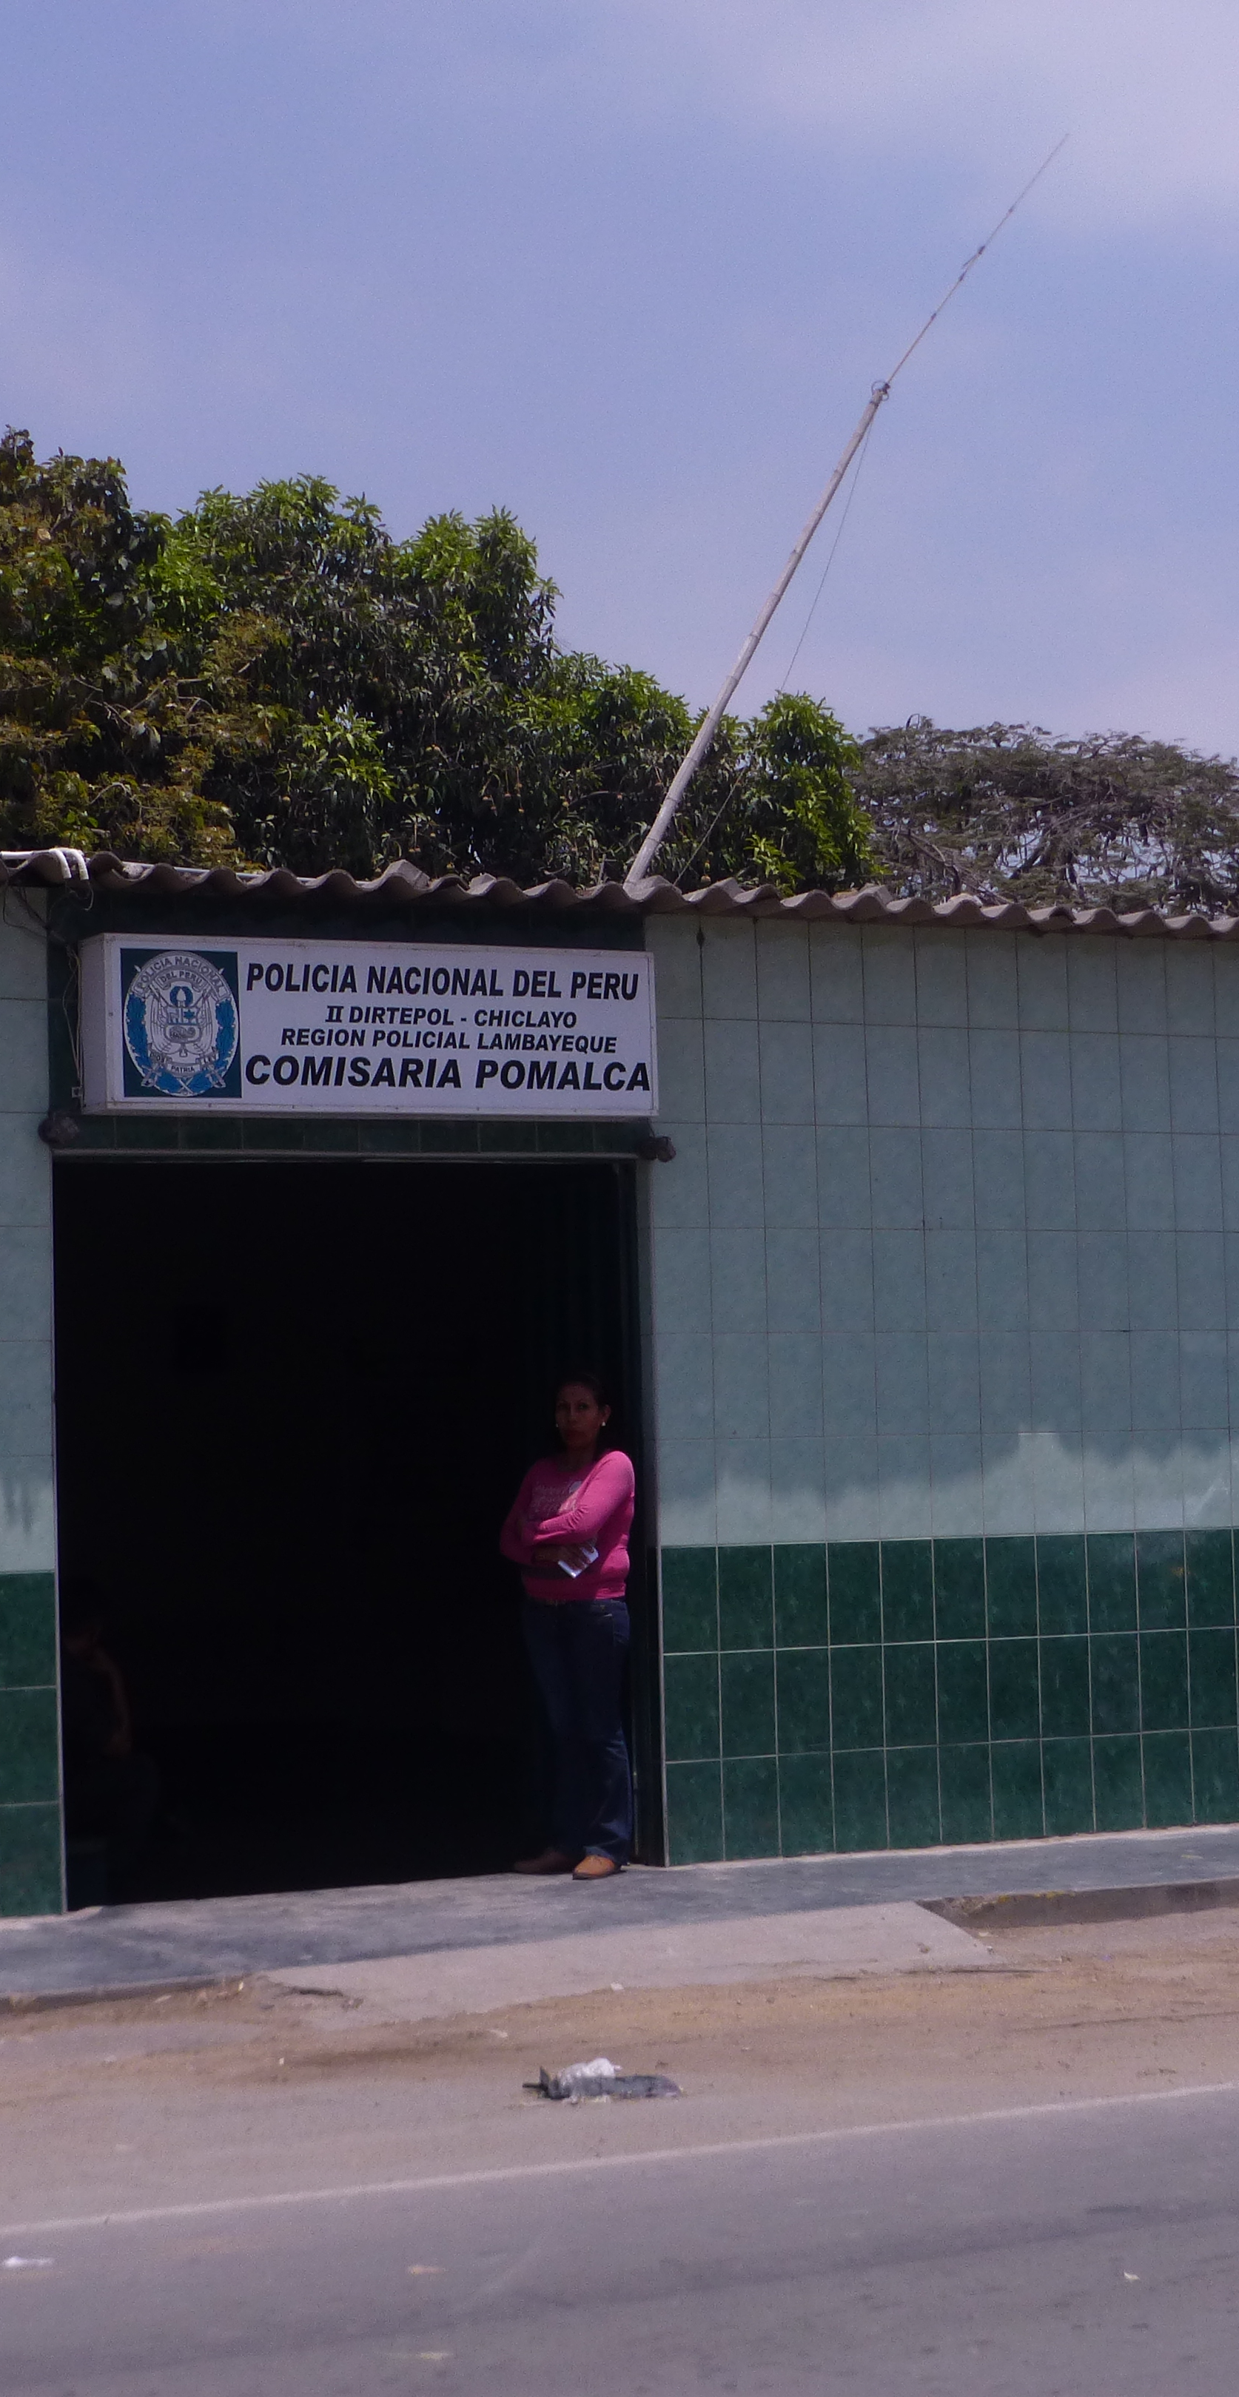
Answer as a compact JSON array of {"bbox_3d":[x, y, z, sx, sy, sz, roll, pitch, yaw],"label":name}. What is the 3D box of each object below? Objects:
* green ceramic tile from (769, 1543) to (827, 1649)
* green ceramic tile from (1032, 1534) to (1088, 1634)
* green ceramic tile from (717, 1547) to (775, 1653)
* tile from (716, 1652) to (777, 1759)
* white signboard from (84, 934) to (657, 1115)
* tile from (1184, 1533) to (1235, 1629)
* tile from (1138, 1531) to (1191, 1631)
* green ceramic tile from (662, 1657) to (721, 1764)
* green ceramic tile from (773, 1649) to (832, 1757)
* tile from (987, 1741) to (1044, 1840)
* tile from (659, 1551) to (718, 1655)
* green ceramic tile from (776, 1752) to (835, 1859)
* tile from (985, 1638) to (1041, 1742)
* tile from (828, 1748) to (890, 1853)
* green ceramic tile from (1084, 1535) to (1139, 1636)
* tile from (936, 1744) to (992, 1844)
[{"bbox_3d":[0.577,1.263,13.771,0.200,0.330,0.010,1,-4,-30],"label":"green ceramic tile"},{"bbox_3d":[1.390,1.214,13.599,0.192,0.314,0.010,1,-4,-31],"label":"green ceramic tile"},{"bbox_3d":[0.395,1.254,13.533,0.198,0.326,0.010,1,-4,-30],"label":"green ceramic tile"},{"bbox_3d":[0.390,1.518,12.972,0.192,0.314,0.010,1,-4,-31],"label":"tile"},{"bbox_3d":[-0.732,-0.502,13.055,1.820,0.507,0.197,0,-4,-29],"label":"white signboard"},{"bbox_3d":[1.893,1.221,13.904,0.192,0.314,0.010,1,-4,-31],"label":"tile"},{"bbox_3d":[1.794,1.265,14.328,0.198,0.326,0.010,1,-4,-30],"label":"tile"},{"bbox_3d":[0.229,1.586,13.514,0.202,0.328,0.010,1,-4,-31],"label":"green ceramic tile"},{"bbox_3d":[0.587,1.594,13.763,0.200,0.330,0.010,0,-4,-29],"label":"green ceramic tile"},{"bbox_3d":[1.272,1.907,13.983,0.198,0.306,0.010,1,-4,-30],"label":"tile"},{"bbox_3d":[0.214,1.200,12.889,0.192,0.314,0.010,1,-4,-31],"label":"tile"},{"bbox_3d":[0.592,1.920,13.732,0.200,0.318,0.010,1,-4,-30],"label":"green ceramic tile"},{"bbox_3d":[1.297,1.615,14.243,0.198,0.330,0.010,0,-4,-29],"label":"tile"},{"bbox_3d":[0.763,1.912,13.814,0.202,0.328,0.010,1,-4,-31],"label":"tile"},{"bbox_3d":[1.628,1.273,14.391,0.201,0.332,0.009,1,-4,-30],"label":"green ceramic tile"},{"bbox_3d":[1.118,1.925,14.031,0.200,0.318,0.010,1,-4,-30],"label":"tile"}]

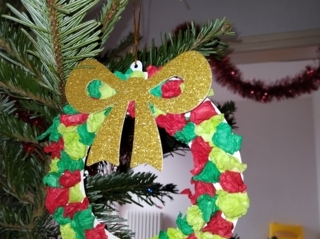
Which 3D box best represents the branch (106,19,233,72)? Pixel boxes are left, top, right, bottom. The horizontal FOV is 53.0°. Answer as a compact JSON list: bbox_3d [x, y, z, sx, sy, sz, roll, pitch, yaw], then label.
[{"bbox_3d":[0.006,-0.092,0.415,0.174,0.060,0.075,-15,-11,3],"label":"branch"}]

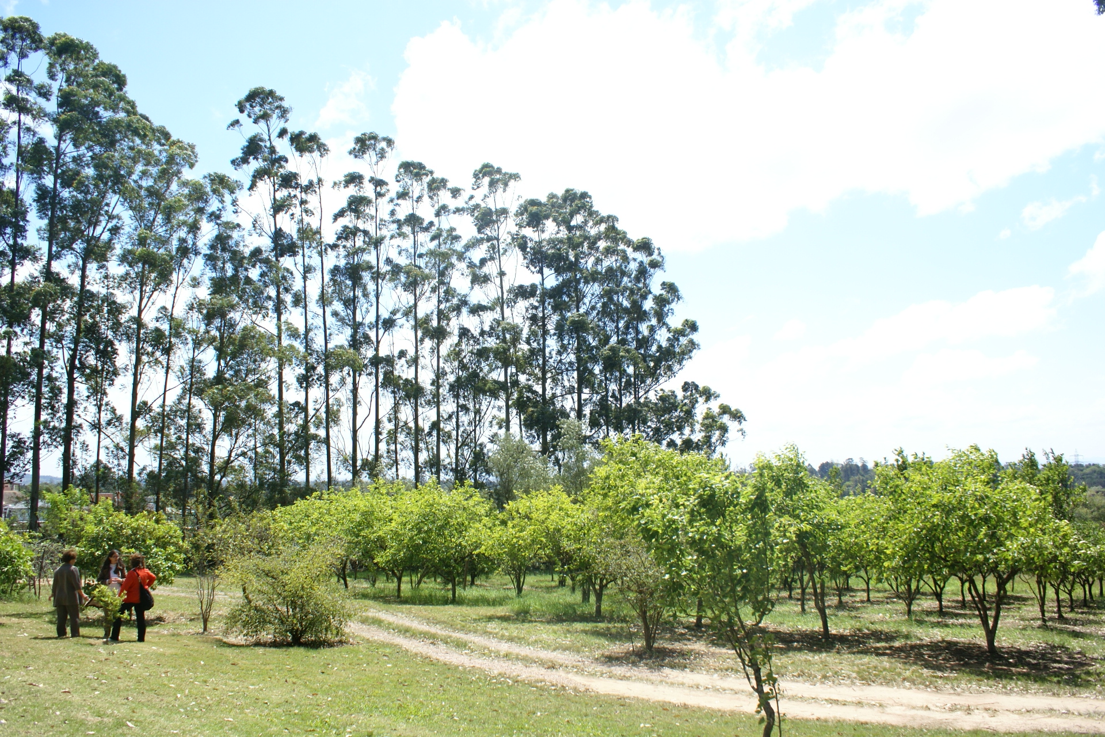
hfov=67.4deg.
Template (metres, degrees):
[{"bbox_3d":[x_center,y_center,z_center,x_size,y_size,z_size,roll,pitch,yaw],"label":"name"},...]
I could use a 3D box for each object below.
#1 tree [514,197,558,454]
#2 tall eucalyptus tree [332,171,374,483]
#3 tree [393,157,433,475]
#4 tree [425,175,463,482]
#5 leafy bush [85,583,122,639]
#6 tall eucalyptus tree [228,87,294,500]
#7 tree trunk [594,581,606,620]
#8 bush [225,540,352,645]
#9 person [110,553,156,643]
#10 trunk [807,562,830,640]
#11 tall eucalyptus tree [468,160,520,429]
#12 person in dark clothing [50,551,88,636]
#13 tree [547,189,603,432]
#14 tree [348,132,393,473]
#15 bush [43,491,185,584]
[{"bbox_3d":[-1.552,-1.477,79.937,4.300,31.194,4.300,-1,-8,-1],"label":"tree"},{"bbox_3d":[-14.253,-1.845,59.004,2.790,25.500,2.790,1,-8,-14],"label":"tall eucalyptus tree"},{"bbox_3d":[-11.916,-2.708,70.537,3.600,31.378,3.600,1,-8,-10],"label":"tree"},{"bbox_3d":[-9.614,-2.221,73.494,3.600,31.148,3.600,0,-8,-7],"label":"tree"},{"bbox_3d":[-8.452,4.588,15.648,0.685,1.030,0.620,3,-9,-28],"label":"leafy bush"},{"bbox_3d":[-19.749,-4.660,56.130,4.060,30.460,4.060,2,-8,-20],"label":"tall eucalyptus tree"},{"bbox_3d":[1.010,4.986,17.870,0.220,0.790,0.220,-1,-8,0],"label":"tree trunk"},{"bbox_3d":[-4.803,4.065,14.970,2.121,1.762,2.100,2,-8,-17],"label":"bush"},{"bbox_3d":[-7.928,4.328,15.675,0.500,1.630,0.550,-6,-9,35],"label":"person"},{"bbox_3d":[4.772,4.162,14.849,0.387,1.360,0.300,-3,-8,17],"label":"trunk"},{"bbox_3d":[-5.226,-2.872,75.088,4.400,32.748,4.400,0,-8,-4],"label":"tall eucalyptus tree"},{"bbox_3d":[-9.216,4.291,15.812,0.480,1.630,0.380,0,-8,-5],"label":"person in dark clothing"},{"bbox_3d":[2.041,-1.863,72.068,4.690,28.580,4.690,-1,-8,2],"label":"tree"},{"bbox_3d":[-13.269,-3.416,60.254,3.160,28.920,3.160,1,-8,-12],"label":"tree"},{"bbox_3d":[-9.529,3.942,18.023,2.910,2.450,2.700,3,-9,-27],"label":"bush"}]

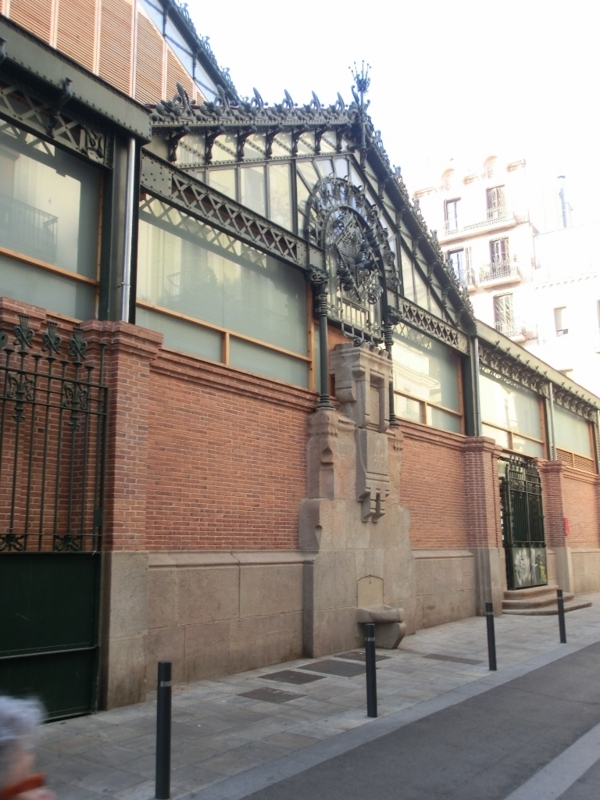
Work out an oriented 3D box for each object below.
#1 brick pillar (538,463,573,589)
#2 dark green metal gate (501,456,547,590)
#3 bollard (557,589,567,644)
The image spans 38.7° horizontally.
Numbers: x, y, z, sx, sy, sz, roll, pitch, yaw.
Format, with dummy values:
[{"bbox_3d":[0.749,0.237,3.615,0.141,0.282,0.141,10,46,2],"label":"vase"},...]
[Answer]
[{"bbox_3d":[6.994,3.462,23.145,0.456,3.569,0.622,-7,-12,31],"label":"brick pillar"},{"bbox_3d":[5.504,3.055,20.957,0.116,3.038,2.988,-7,-12,31],"label":"dark green metal gate"},{"bbox_3d":[4.132,3.415,13.530,0.083,0.830,0.083,-7,-12,31],"label":"bollard"}]

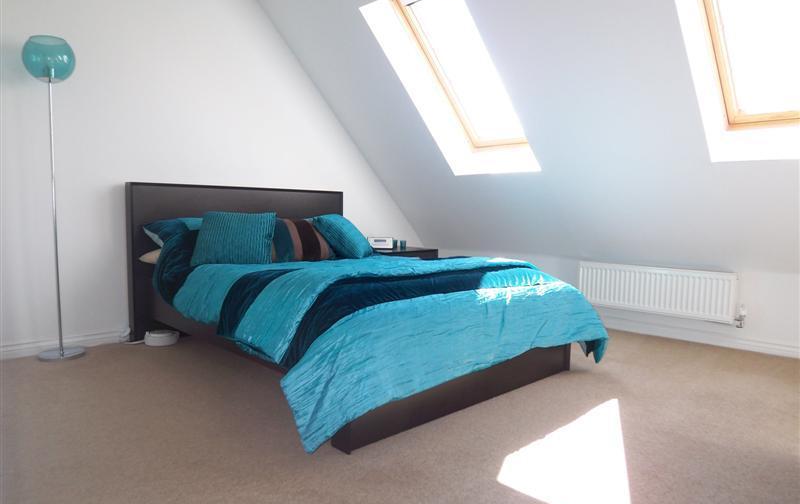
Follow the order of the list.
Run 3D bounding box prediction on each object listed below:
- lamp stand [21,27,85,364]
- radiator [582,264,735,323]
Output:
[{"bbox_3d":[-1.880,-0.276,2.907,0.245,1.710,0.245,5,6,44],"label":"lamp stand"},{"bbox_3d":[1.741,0.257,3.682,1.006,0.317,0.085,5,6,44],"label":"radiator"}]

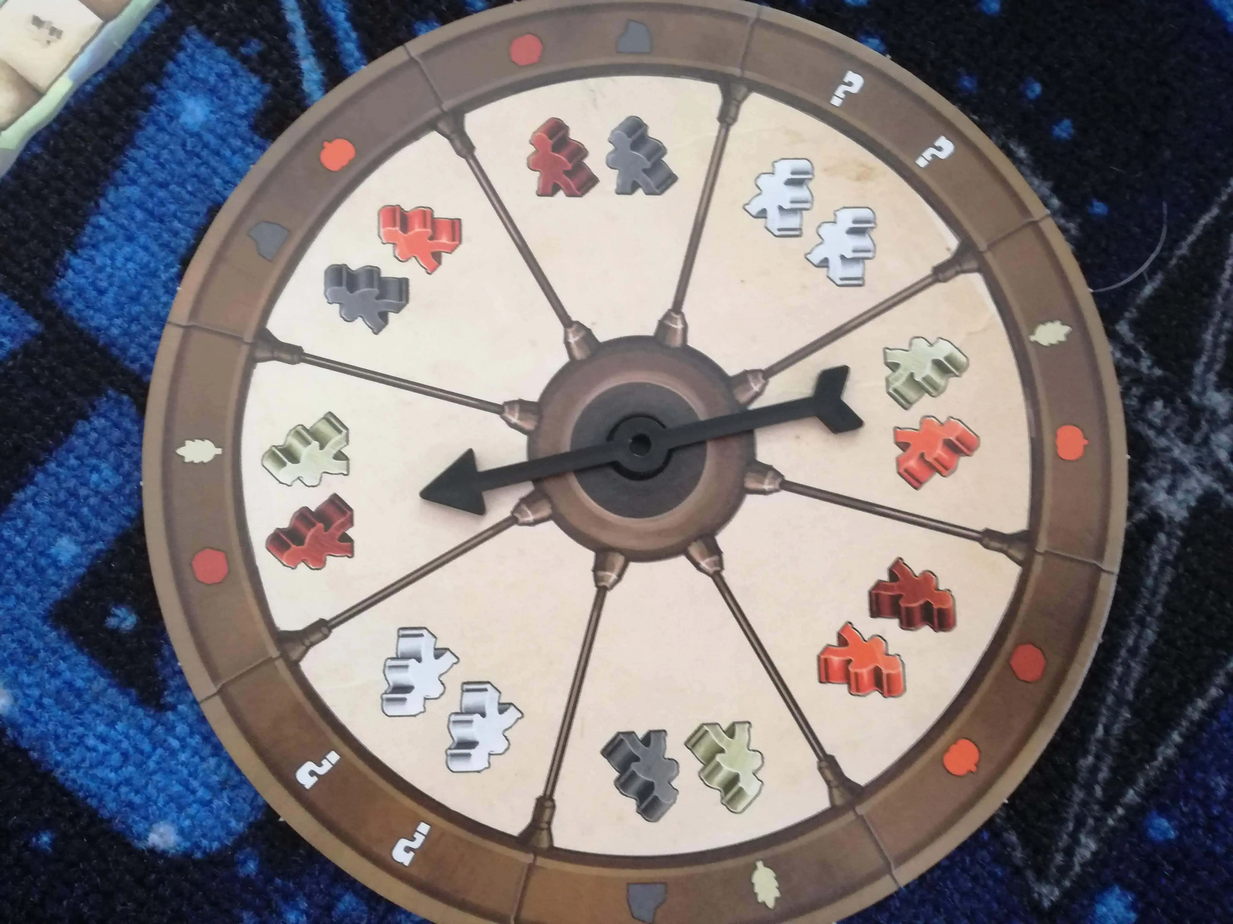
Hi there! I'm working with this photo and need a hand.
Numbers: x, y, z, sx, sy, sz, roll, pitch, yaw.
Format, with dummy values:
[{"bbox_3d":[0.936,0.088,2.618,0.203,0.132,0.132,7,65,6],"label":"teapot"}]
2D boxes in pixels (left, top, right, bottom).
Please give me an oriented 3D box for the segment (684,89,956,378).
[{"bbox_3d":[0.039,-0.047,0.217,0.059,0.002,0.061,37,84,4],"label":"segment"}]

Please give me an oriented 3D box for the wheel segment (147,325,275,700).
[{"bbox_3d":[-0.088,0.009,0.208,0.026,0.002,0.082,-8,83,-2],"label":"wheel segment"}]

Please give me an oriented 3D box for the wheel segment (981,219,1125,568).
[{"bbox_3d":[0.098,-0.015,0.214,0.026,0.002,0.082,-7,83,-2],"label":"wheel segment"}]

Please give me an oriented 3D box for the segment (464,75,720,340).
[{"bbox_3d":[-0.002,-0.058,0.218,0.059,0.002,0.061,-7,83,-2],"label":"segment"}]

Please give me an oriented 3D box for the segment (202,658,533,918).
[{"bbox_3d":[-0.052,0.071,0.201,0.082,0.002,0.026,37,84,4],"label":"segment"}]

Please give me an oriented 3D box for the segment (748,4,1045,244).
[{"bbox_3d":[0.063,-0.077,0.222,0.082,0.002,0.026,38,84,4],"label":"segment"}]

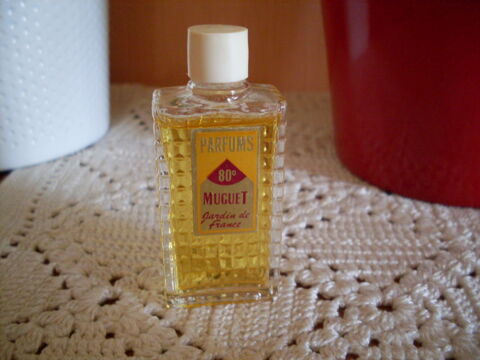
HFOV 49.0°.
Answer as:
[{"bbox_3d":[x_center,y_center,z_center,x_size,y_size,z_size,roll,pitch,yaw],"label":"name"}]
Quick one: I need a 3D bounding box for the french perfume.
[{"bbox_3d":[-0.005,-0.003,0.138,0.030,0.071,0.020,-1,25,-4],"label":"french perfume"}]

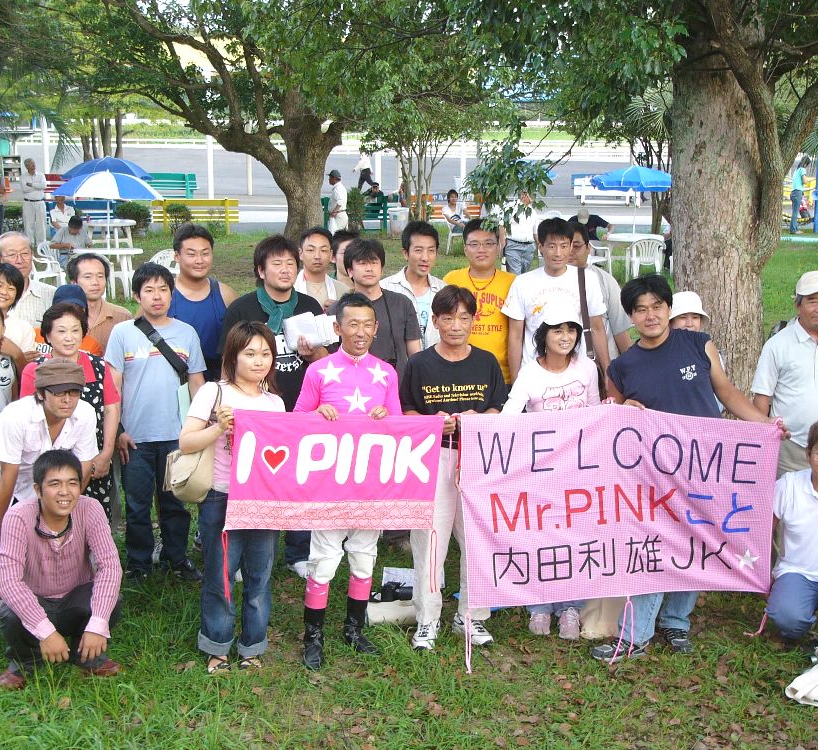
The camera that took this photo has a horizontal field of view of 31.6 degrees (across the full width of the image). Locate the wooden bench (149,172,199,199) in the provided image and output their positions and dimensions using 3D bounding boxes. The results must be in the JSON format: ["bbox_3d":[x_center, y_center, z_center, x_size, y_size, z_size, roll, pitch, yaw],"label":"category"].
[{"bbox_3d":[-7.602,-5.979,45.655,1.800,0.770,0.600,0,10,0],"label":"wooden bench"}]

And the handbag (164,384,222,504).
[{"bbox_3d":[-0.952,0.312,6.351,0.230,0.500,0.130,6,12,30],"label":"handbag"}]

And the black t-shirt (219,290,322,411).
[{"bbox_3d":[-0.723,-0.069,7.705,0.560,0.740,0.330,-1,10,-8],"label":"black t-shirt"}]

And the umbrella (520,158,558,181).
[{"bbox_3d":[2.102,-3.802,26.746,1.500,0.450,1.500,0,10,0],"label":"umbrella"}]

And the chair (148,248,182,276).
[{"bbox_3d":[-3.167,-1.275,18.865,0.560,0.800,0.550,8,13,39],"label":"chair"}]

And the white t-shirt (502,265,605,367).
[{"bbox_3d":[0.750,-0.257,7.500,0.540,0.670,0.300,0,10,3],"label":"white t-shirt"}]

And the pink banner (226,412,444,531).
[{"bbox_3d":[-0.321,0.407,6.215,0.930,0.520,0.060,-2,10,-10],"label":"pink banner"}]

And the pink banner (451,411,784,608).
[{"bbox_3d":[0.943,0.590,6.501,1.450,0.890,0.110,-2,10,-14],"label":"pink banner"}]

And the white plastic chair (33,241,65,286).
[{"bbox_3d":[-4.784,-1.310,19.062,0.570,0.800,0.570,6,12,30],"label":"white plastic chair"}]

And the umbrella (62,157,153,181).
[{"bbox_3d":[-5.119,-3.519,24.562,1.620,0.400,1.620,-2,10,-12],"label":"umbrella"}]

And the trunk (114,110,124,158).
[{"bbox_3d":[-7.946,-5.892,39.578,0.250,2.700,0.250,0,10,0],"label":"trunk"}]

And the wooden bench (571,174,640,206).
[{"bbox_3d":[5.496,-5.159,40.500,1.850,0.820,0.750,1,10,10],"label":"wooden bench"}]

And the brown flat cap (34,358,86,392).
[{"bbox_3d":[-1.457,-0.009,6.040,0.200,0.130,0.250,-2,10,-14],"label":"brown flat cap"}]

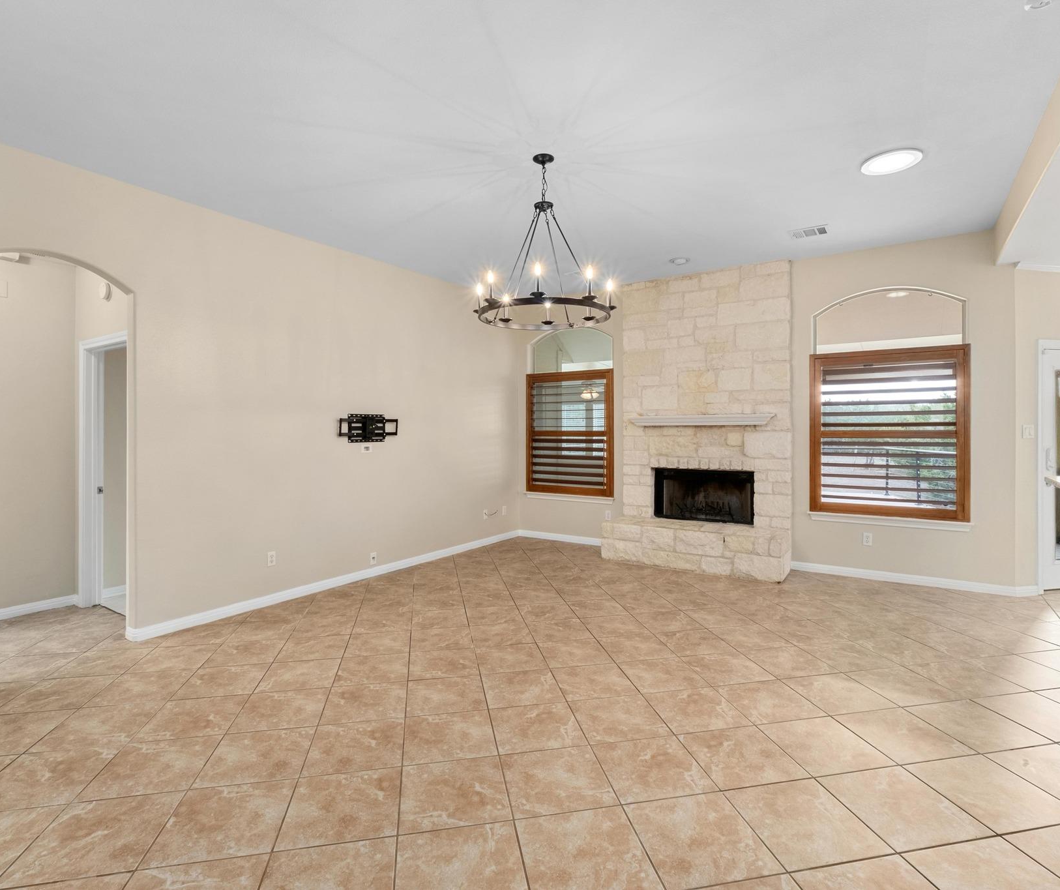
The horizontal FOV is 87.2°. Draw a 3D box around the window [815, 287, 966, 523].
[{"bbox_3d":[3.229,-0.380,5.057,1.225,2.066,0.110,0,1,33],"label":"window"}]

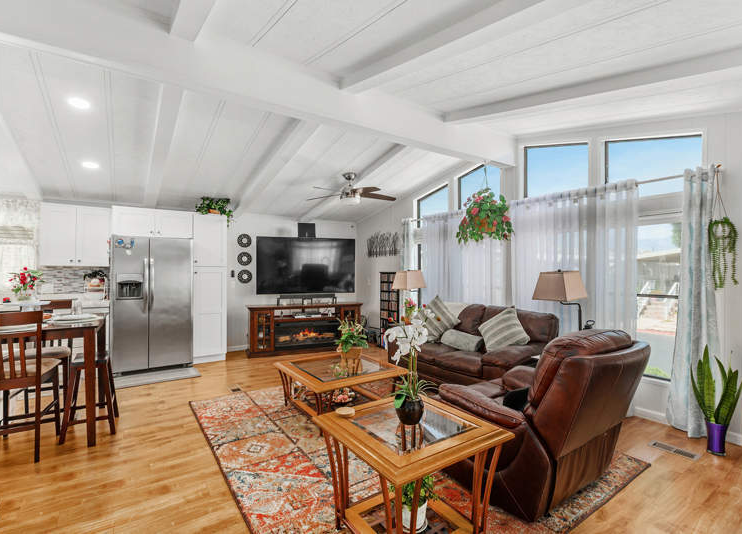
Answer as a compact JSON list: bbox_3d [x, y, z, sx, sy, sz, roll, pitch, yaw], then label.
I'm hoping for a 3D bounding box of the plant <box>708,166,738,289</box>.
[{"bbox_3d":[2.700,-0.299,2.733,0.140,0.940,0.170,0,0,-34],"label":"plant"}]

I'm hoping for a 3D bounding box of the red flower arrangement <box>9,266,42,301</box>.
[{"bbox_3d":[-2.700,0.132,2.790,0.210,0.270,0.200,0,0,-44],"label":"red flower arrangement"}]

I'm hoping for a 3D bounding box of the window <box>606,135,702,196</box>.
[{"bbox_3d":[2.526,-0.936,3.229,0.080,0.600,0.730,0,-1,-34],"label":"window"}]

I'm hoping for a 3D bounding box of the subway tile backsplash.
[{"bbox_3d":[-3.929,0.180,4.757,0.770,0.360,0.020,0,0,-34],"label":"subway tile backsplash"}]

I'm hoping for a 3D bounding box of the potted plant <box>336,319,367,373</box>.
[{"bbox_3d":[-0.205,0.775,3.760,0.315,0.450,0.290,0,0,-34],"label":"potted plant"}]

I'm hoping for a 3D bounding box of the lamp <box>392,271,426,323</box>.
[{"bbox_3d":[0.563,0.436,5.346,0.360,0.780,0.360,0,-1,-34],"label":"lamp"}]

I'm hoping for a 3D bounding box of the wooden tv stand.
[{"bbox_3d":[-1.064,1.003,5.886,1.820,0.760,0.420,0,-1,-15],"label":"wooden tv stand"}]

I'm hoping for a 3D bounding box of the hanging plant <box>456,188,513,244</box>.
[{"bbox_3d":[1.334,-0.593,4.180,0.560,0.640,0.610,0,0,0],"label":"hanging plant"}]

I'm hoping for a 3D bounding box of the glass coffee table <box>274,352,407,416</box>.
[{"bbox_3d":[-0.280,1.147,3.348,0.935,0.415,0.920,0,0,-34],"label":"glass coffee table"}]

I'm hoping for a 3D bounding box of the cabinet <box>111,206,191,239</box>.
[{"bbox_3d":[-3.074,-0.589,5.038,0.930,0.380,0.600,0,-1,-34],"label":"cabinet"}]

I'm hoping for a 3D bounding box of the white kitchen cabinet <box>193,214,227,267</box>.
[{"bbox_3d":[-2.460,-0.378,5.346,0.457,0.755,0.600,0,0,-34],"label":"white kitchen cabinet"}]

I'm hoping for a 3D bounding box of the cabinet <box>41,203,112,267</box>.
[{"bbox_3d":[-3.820,-0.394,4.653,0.705,0.785,0.330,0,0,-34],"label":"cabinet"}]

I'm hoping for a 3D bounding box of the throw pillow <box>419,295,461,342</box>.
[{"bbox_3d":[0.832,0.644,4.450,0.430,0.420,0.150,49,8,23],"label":"throw pillow"}]

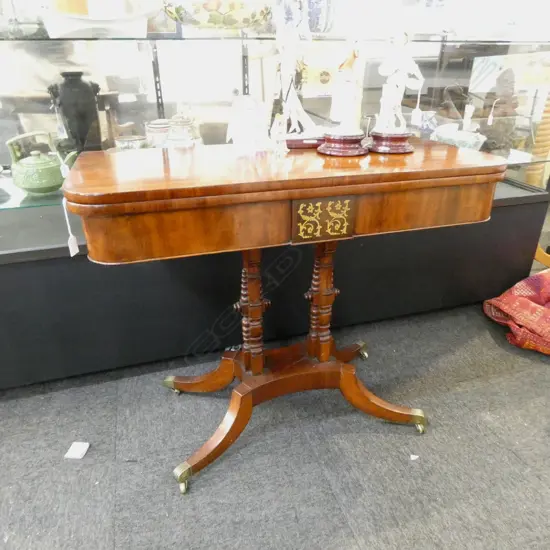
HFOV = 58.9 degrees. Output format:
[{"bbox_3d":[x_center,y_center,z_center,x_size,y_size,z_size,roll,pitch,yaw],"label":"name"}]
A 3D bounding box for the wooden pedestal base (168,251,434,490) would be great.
[{"bbox_3d":[0.035,0.126,1.306,0.683,0.589,0.416,-7,24,-15],"label":"wooden pedestal base"}]

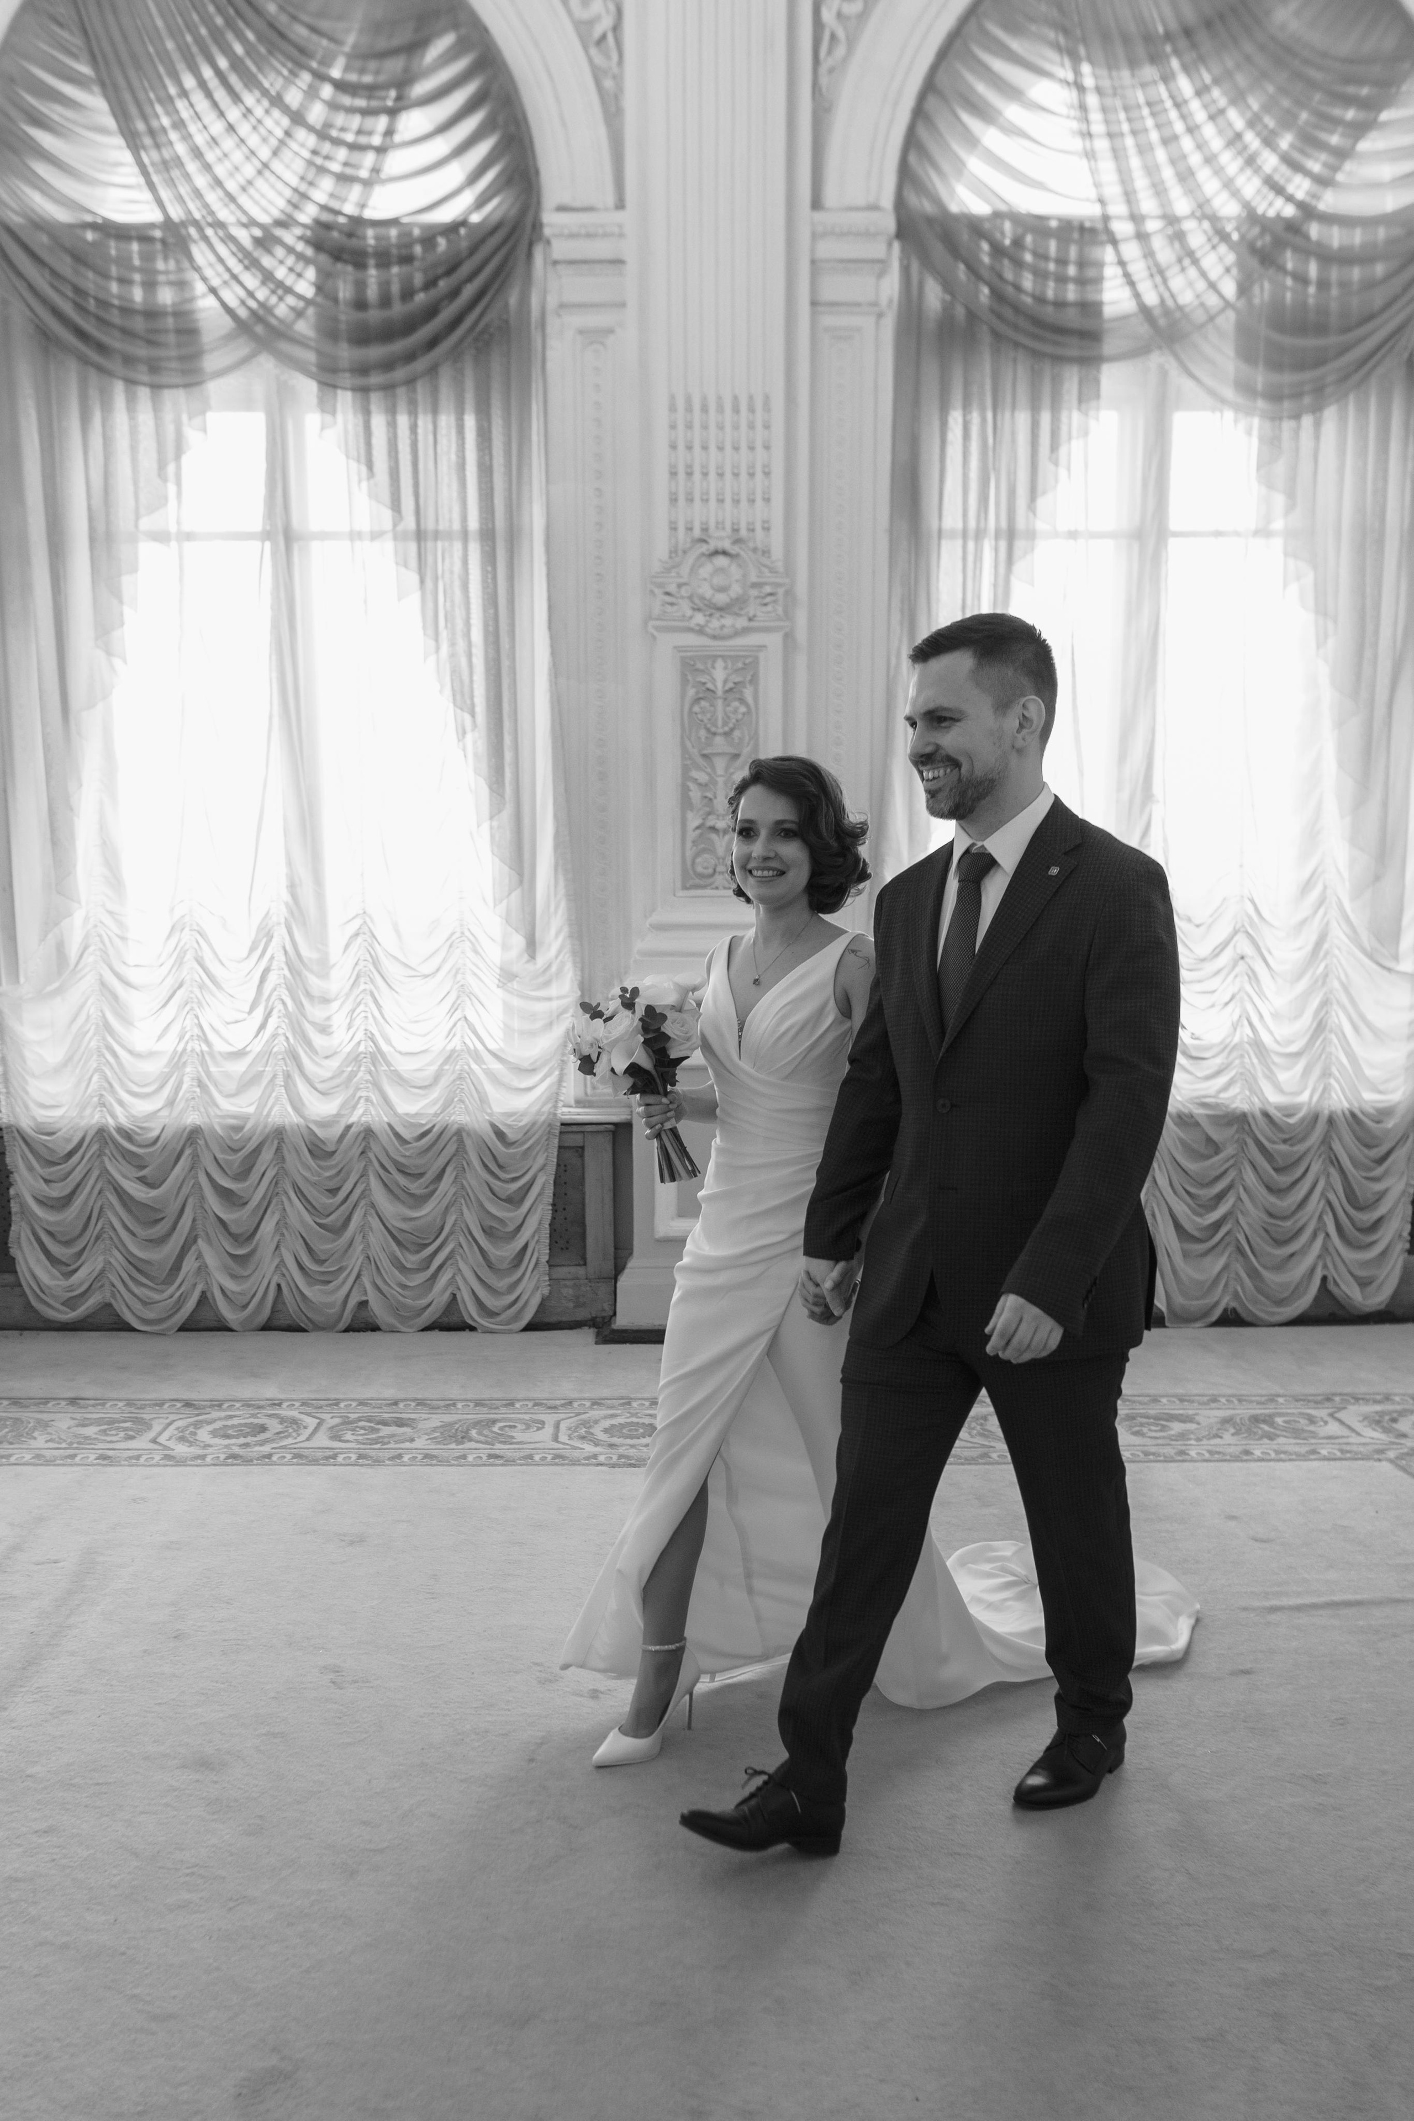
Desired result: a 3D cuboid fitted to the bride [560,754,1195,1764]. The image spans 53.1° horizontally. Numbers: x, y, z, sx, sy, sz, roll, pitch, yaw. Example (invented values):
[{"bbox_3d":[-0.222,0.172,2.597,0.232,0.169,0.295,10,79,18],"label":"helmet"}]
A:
[{"bbox_3d":[0.386,0.312,2.588,1.290,1.680,0.630,-6,10,-36],"label":"bride"}]

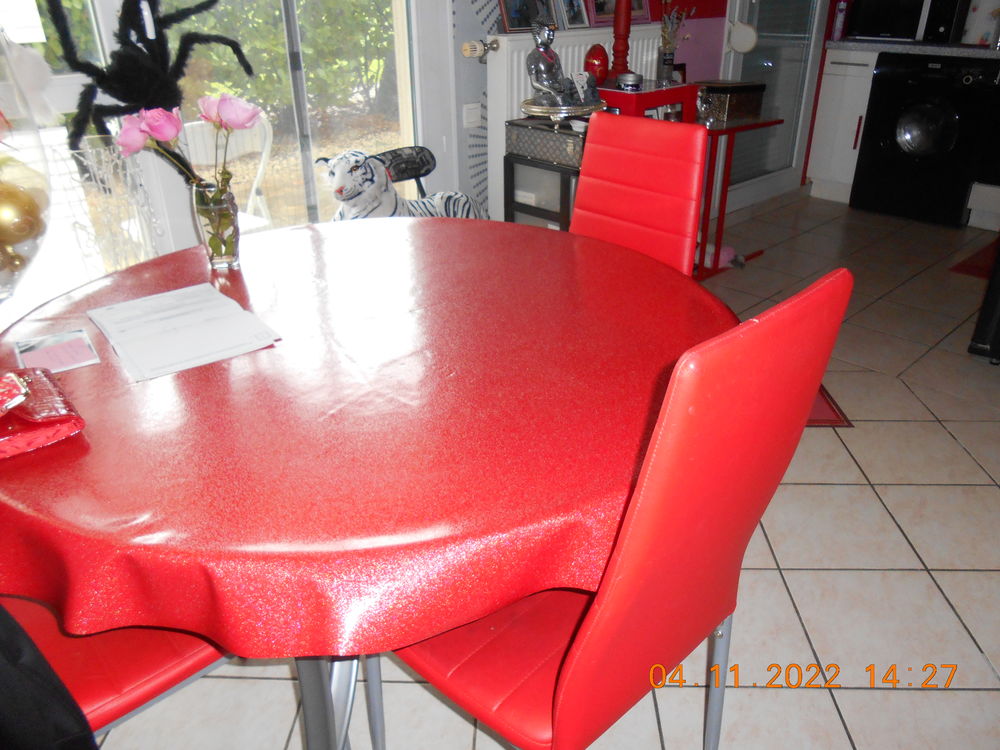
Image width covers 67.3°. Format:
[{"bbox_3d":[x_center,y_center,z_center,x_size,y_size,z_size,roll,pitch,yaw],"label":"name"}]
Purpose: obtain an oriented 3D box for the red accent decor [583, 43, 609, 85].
[{"bbox_3d":[0.380,-1.216,2.960,0.099,0.149,0.099,2,28,7],"label":"red accent decor"}]

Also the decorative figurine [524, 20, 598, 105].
[{"bbox_3d":[0.215,-1.076,2.609,0.208,0.279,0.172,21,35,37],"label":"decorative figurine"}]

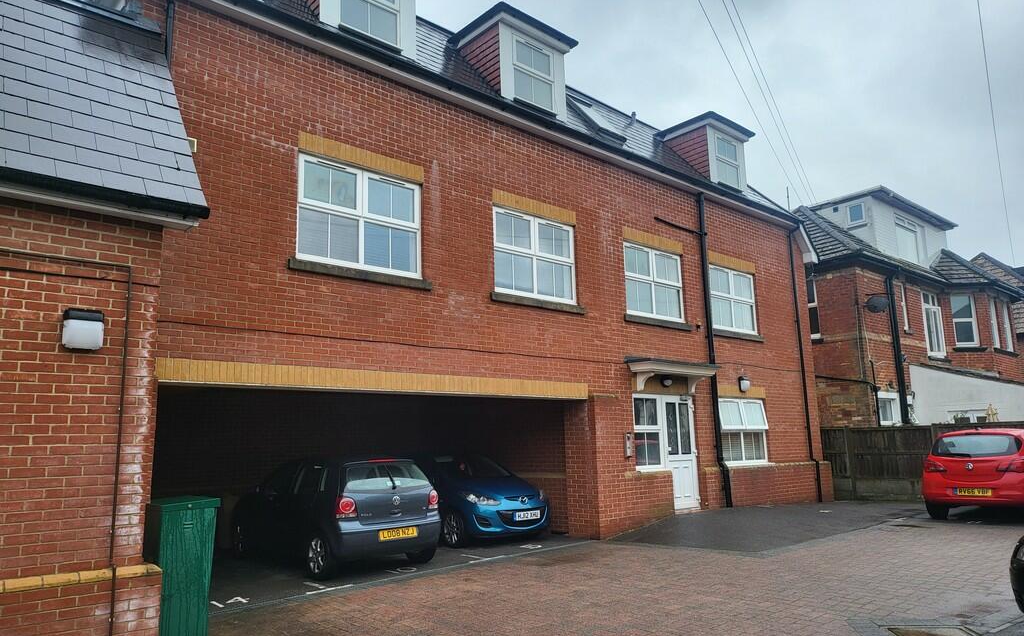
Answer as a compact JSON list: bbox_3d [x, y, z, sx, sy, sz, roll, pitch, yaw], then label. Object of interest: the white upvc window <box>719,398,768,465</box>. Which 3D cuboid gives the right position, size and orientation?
[{"bbox_3d":[4.764,2.334,14.589,1.763,1.317,0.160,8,-13,-42],"label":"white upvc window"}]

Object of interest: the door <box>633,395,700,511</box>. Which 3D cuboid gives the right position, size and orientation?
[{"bbox_3d":[2.762,2.424,12.739,1.825,2.041,0.100,8,-13,-42],"label":"door"}]

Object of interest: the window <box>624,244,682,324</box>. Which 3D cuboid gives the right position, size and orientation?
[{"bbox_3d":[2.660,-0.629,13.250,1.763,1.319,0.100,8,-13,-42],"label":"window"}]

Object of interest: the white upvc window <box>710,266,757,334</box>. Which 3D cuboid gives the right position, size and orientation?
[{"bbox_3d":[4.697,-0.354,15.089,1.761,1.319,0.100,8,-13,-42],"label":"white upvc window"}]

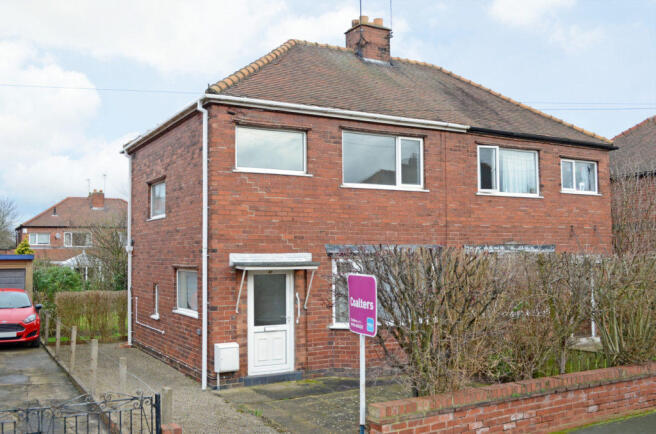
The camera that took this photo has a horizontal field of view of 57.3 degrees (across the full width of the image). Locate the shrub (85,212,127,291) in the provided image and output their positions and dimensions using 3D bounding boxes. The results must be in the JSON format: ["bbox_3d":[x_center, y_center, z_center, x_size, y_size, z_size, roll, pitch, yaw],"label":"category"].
[{"bbox_3d":[-7.768,1.888,21.882,2.000,3.748,1.900,1,-4,-30],"label":"shrub"}]

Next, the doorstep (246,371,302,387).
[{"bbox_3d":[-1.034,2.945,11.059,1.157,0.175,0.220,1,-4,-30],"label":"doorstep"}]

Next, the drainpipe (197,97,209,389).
[{"bbox_3d":[-2.204,0.464,10.524,0.180,5.063,0.080,1,-4,-30],"label":"drainpipe"}]

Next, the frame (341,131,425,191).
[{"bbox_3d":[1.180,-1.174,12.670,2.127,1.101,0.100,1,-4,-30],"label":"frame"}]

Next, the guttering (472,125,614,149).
[{"bbox_3d":[5.578,-1.926,15.052,5.557,0.125,0.120,1,-4,-30],"label":"guttering"}]

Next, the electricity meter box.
[{"bbox_3d":[-1.762,2.447,10.473,0.380,0.480,0.210,1,-4,-30],"label":"electricity meter box"}]

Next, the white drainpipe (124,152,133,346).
[{"bbox_3d":[-5.170,0.785,15.549,0.180,5.047,0.080,1,-4,-30],"label":"white drainpipe"}]

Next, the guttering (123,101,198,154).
[{"bbox_3d":[-3.755,-1.886,13.142,0.160,0.150,6.100,1,-4,-31],"label":"guttering"}]

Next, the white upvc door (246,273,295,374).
[{"bbox_3d":[-1.045,1.922,11.178,0.945,1.970,0.100,1,-4,-31],"label":"white upvc door"}]

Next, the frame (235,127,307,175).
[{"bbox_3d":[-1.054,-1.238,11.378,1.480,0.880,0.110,1,-4,-31],"label":"frame"}]

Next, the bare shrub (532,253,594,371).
[{"bbox_3d":[4.065,1.717,10.345,0.950,2.206,0.920,1,-4,-31],"label":"bare shrub"}]

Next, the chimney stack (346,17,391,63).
[{"bbox_3d":[1.104,-4.729,16.198,0.980,1.270,0.800,1,-4,-31],"label":"chimney stack"}]

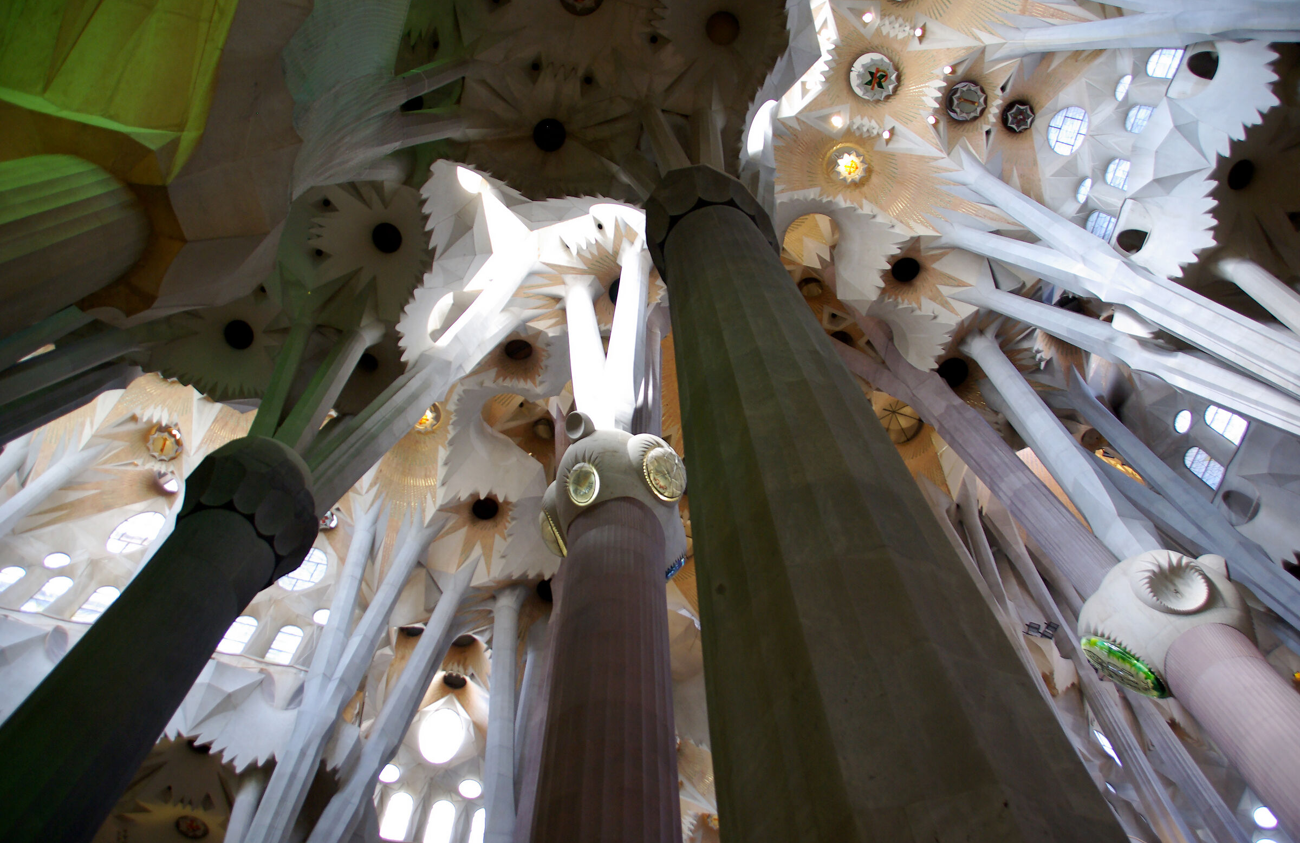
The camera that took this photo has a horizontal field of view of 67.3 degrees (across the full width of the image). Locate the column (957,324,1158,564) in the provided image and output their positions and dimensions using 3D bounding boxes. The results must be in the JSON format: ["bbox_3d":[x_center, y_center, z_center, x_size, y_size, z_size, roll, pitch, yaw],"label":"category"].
[{"bbox_3d":[14.159,0.252,34.885,1.270,14.880,1.270,13,-63,-6],"label":"column"}]

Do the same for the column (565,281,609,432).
[{"bbox_3d":[-2.231,-2.633,34.167,1.150,13.980,1.150,11,-68,-11],"label":"column"}]

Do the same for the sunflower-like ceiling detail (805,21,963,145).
[{"bbox_3d":[9.442,-13.674,39.321,5.500,1.500,4.300,13,-69,-6],"label":"sunflower-like ceiling detail"}]

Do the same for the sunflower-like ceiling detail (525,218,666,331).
[{"bbox_3d":[-2.012,-6.203,41.407,5.600,1.900,5.000,13,-69,-6],"label":"sunflower-like ceiling detail"}]

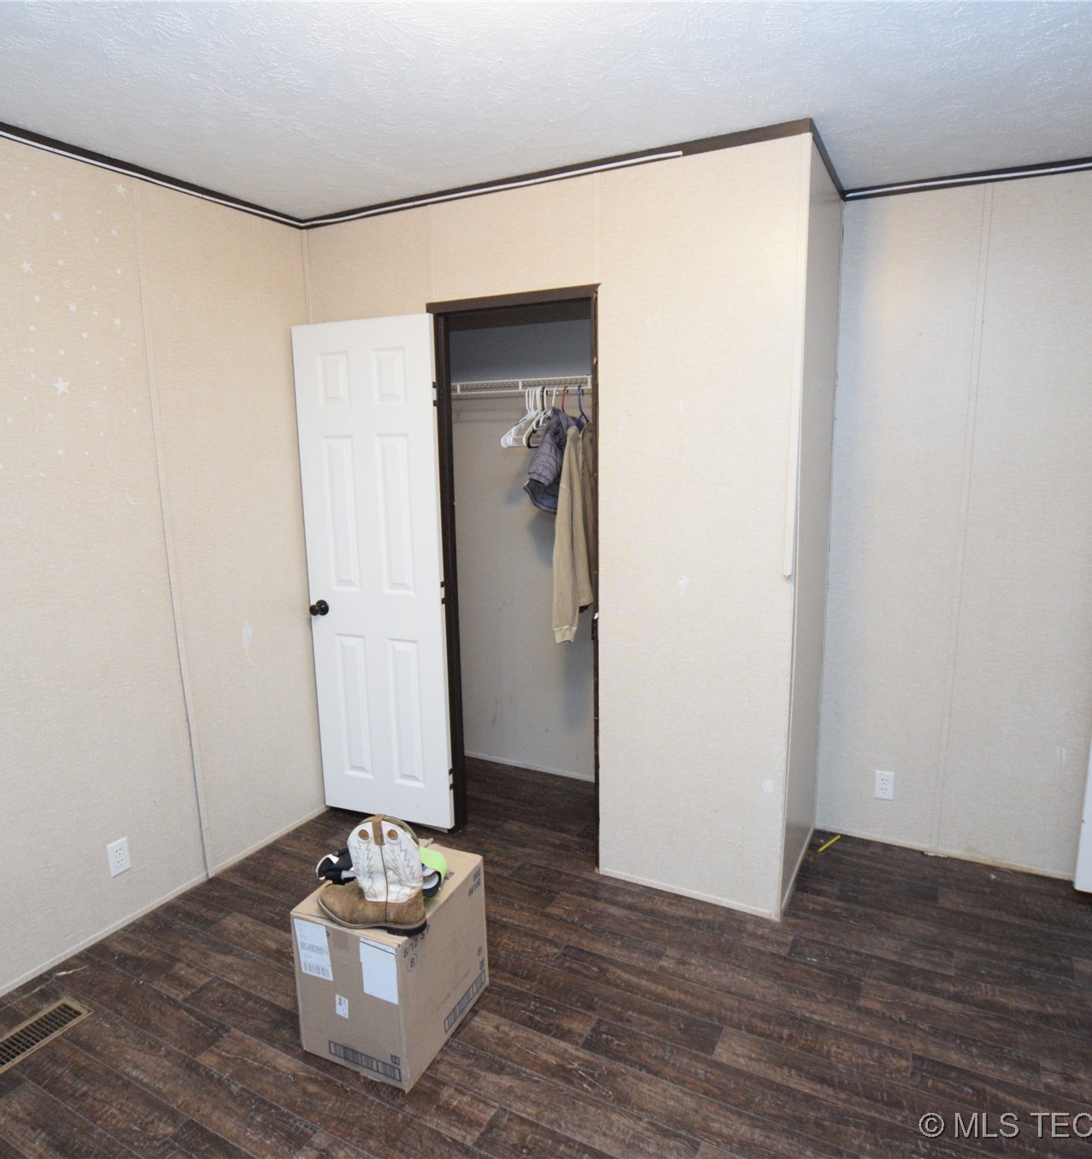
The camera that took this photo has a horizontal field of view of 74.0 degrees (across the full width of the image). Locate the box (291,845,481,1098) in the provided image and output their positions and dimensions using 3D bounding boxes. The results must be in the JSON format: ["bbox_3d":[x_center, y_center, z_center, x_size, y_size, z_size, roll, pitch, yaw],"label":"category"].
[{"bbox_3d":[-0.412,1.031,2.011,0.328,0.403,0.412,3,11,25],"label":"box"}]

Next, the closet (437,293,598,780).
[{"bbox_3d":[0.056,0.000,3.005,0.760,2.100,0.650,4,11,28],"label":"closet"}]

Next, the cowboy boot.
[{"bbox_3d":[-0.439,0.715,1.804,0.288,0.290,0.115,2,10,16],"label":"cowboy boot"}]

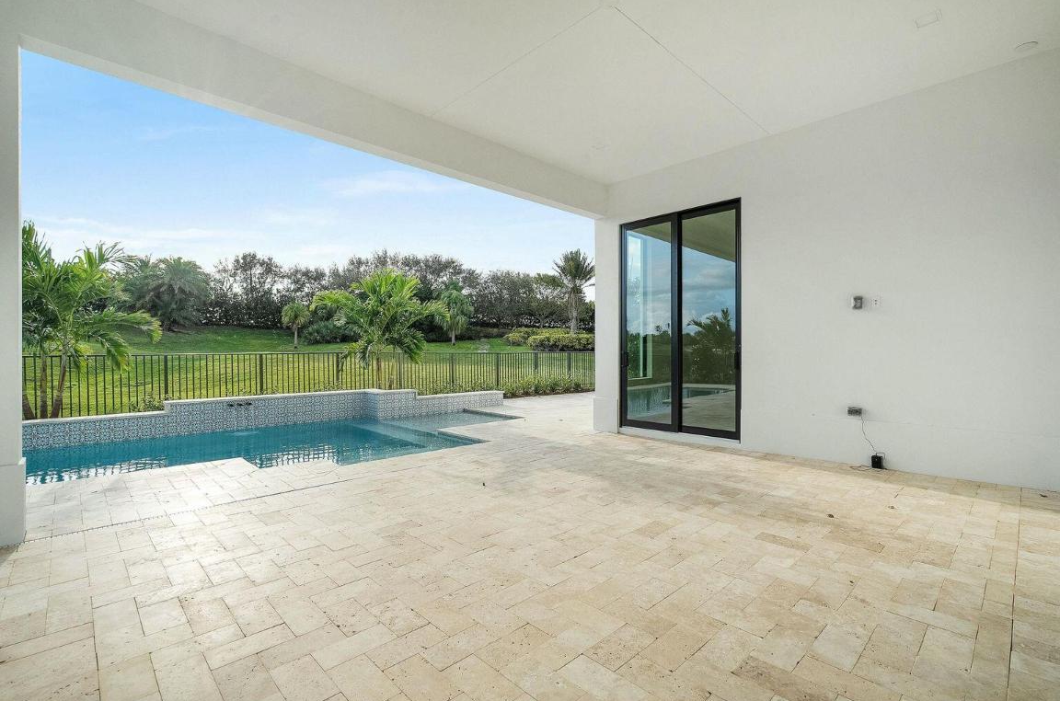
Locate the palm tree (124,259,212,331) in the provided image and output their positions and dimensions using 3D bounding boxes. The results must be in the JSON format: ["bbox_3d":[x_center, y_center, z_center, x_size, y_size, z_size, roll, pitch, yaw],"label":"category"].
[{"bbox_3d":[-24.656,-3.844,32.000,5.100,5.000,5.100,0,0,-43],"label":"palm tree"}]

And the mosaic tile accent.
[{"bbox_3d":[-3.649,1.020,8.386,7.600,0.530,0.850,0,0,-43],"label":"mosaic tile accent"}]

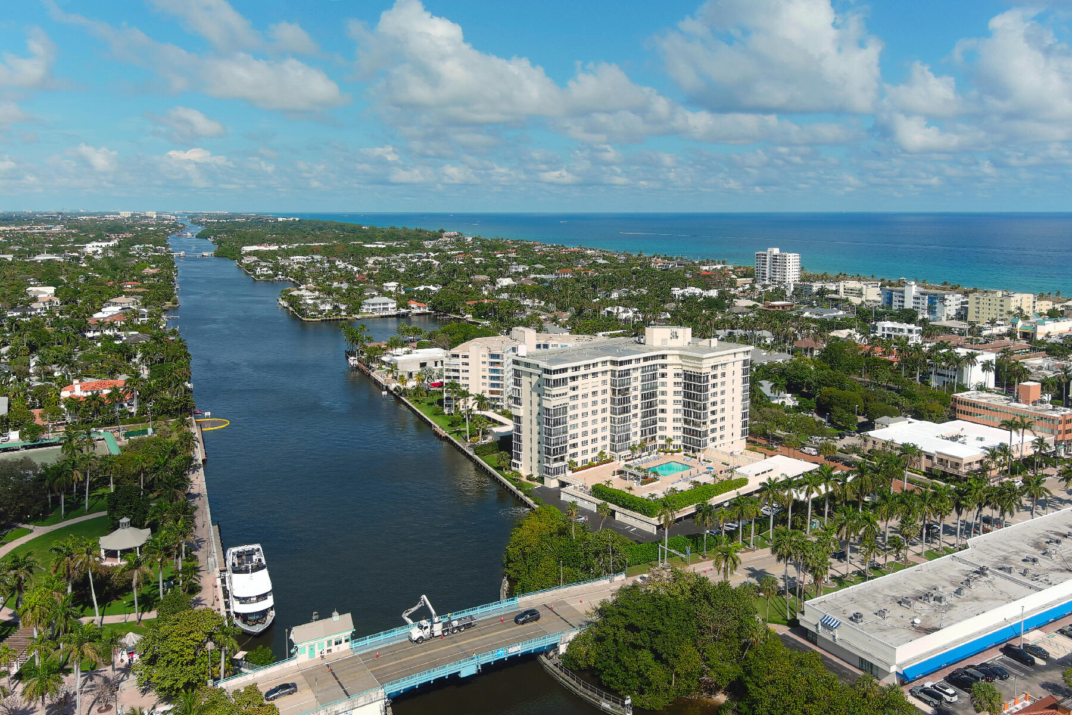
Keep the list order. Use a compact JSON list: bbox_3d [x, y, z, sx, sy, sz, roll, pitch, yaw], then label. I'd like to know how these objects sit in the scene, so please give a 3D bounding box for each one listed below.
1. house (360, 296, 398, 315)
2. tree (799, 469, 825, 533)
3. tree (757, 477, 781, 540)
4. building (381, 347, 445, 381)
[{"bbox_3d":[-114.850,-38.630,634.570,21.000,10.500,17.000,-5,11,-28],"label":"house"},{"bbox_3d":[63.710,33.650,200.470,6.100,15.550,6.100,3,10,18],"label":"tree"},{"bbox_3d":[54.160,34.440,197.440,5.900,15.030,5.900,3,10,16],"label":"tree"},{"bbox_3d":[-54.320,3.170,395.620,30.000,9.300,19.000,-6,12,-32],"label":"building"}]

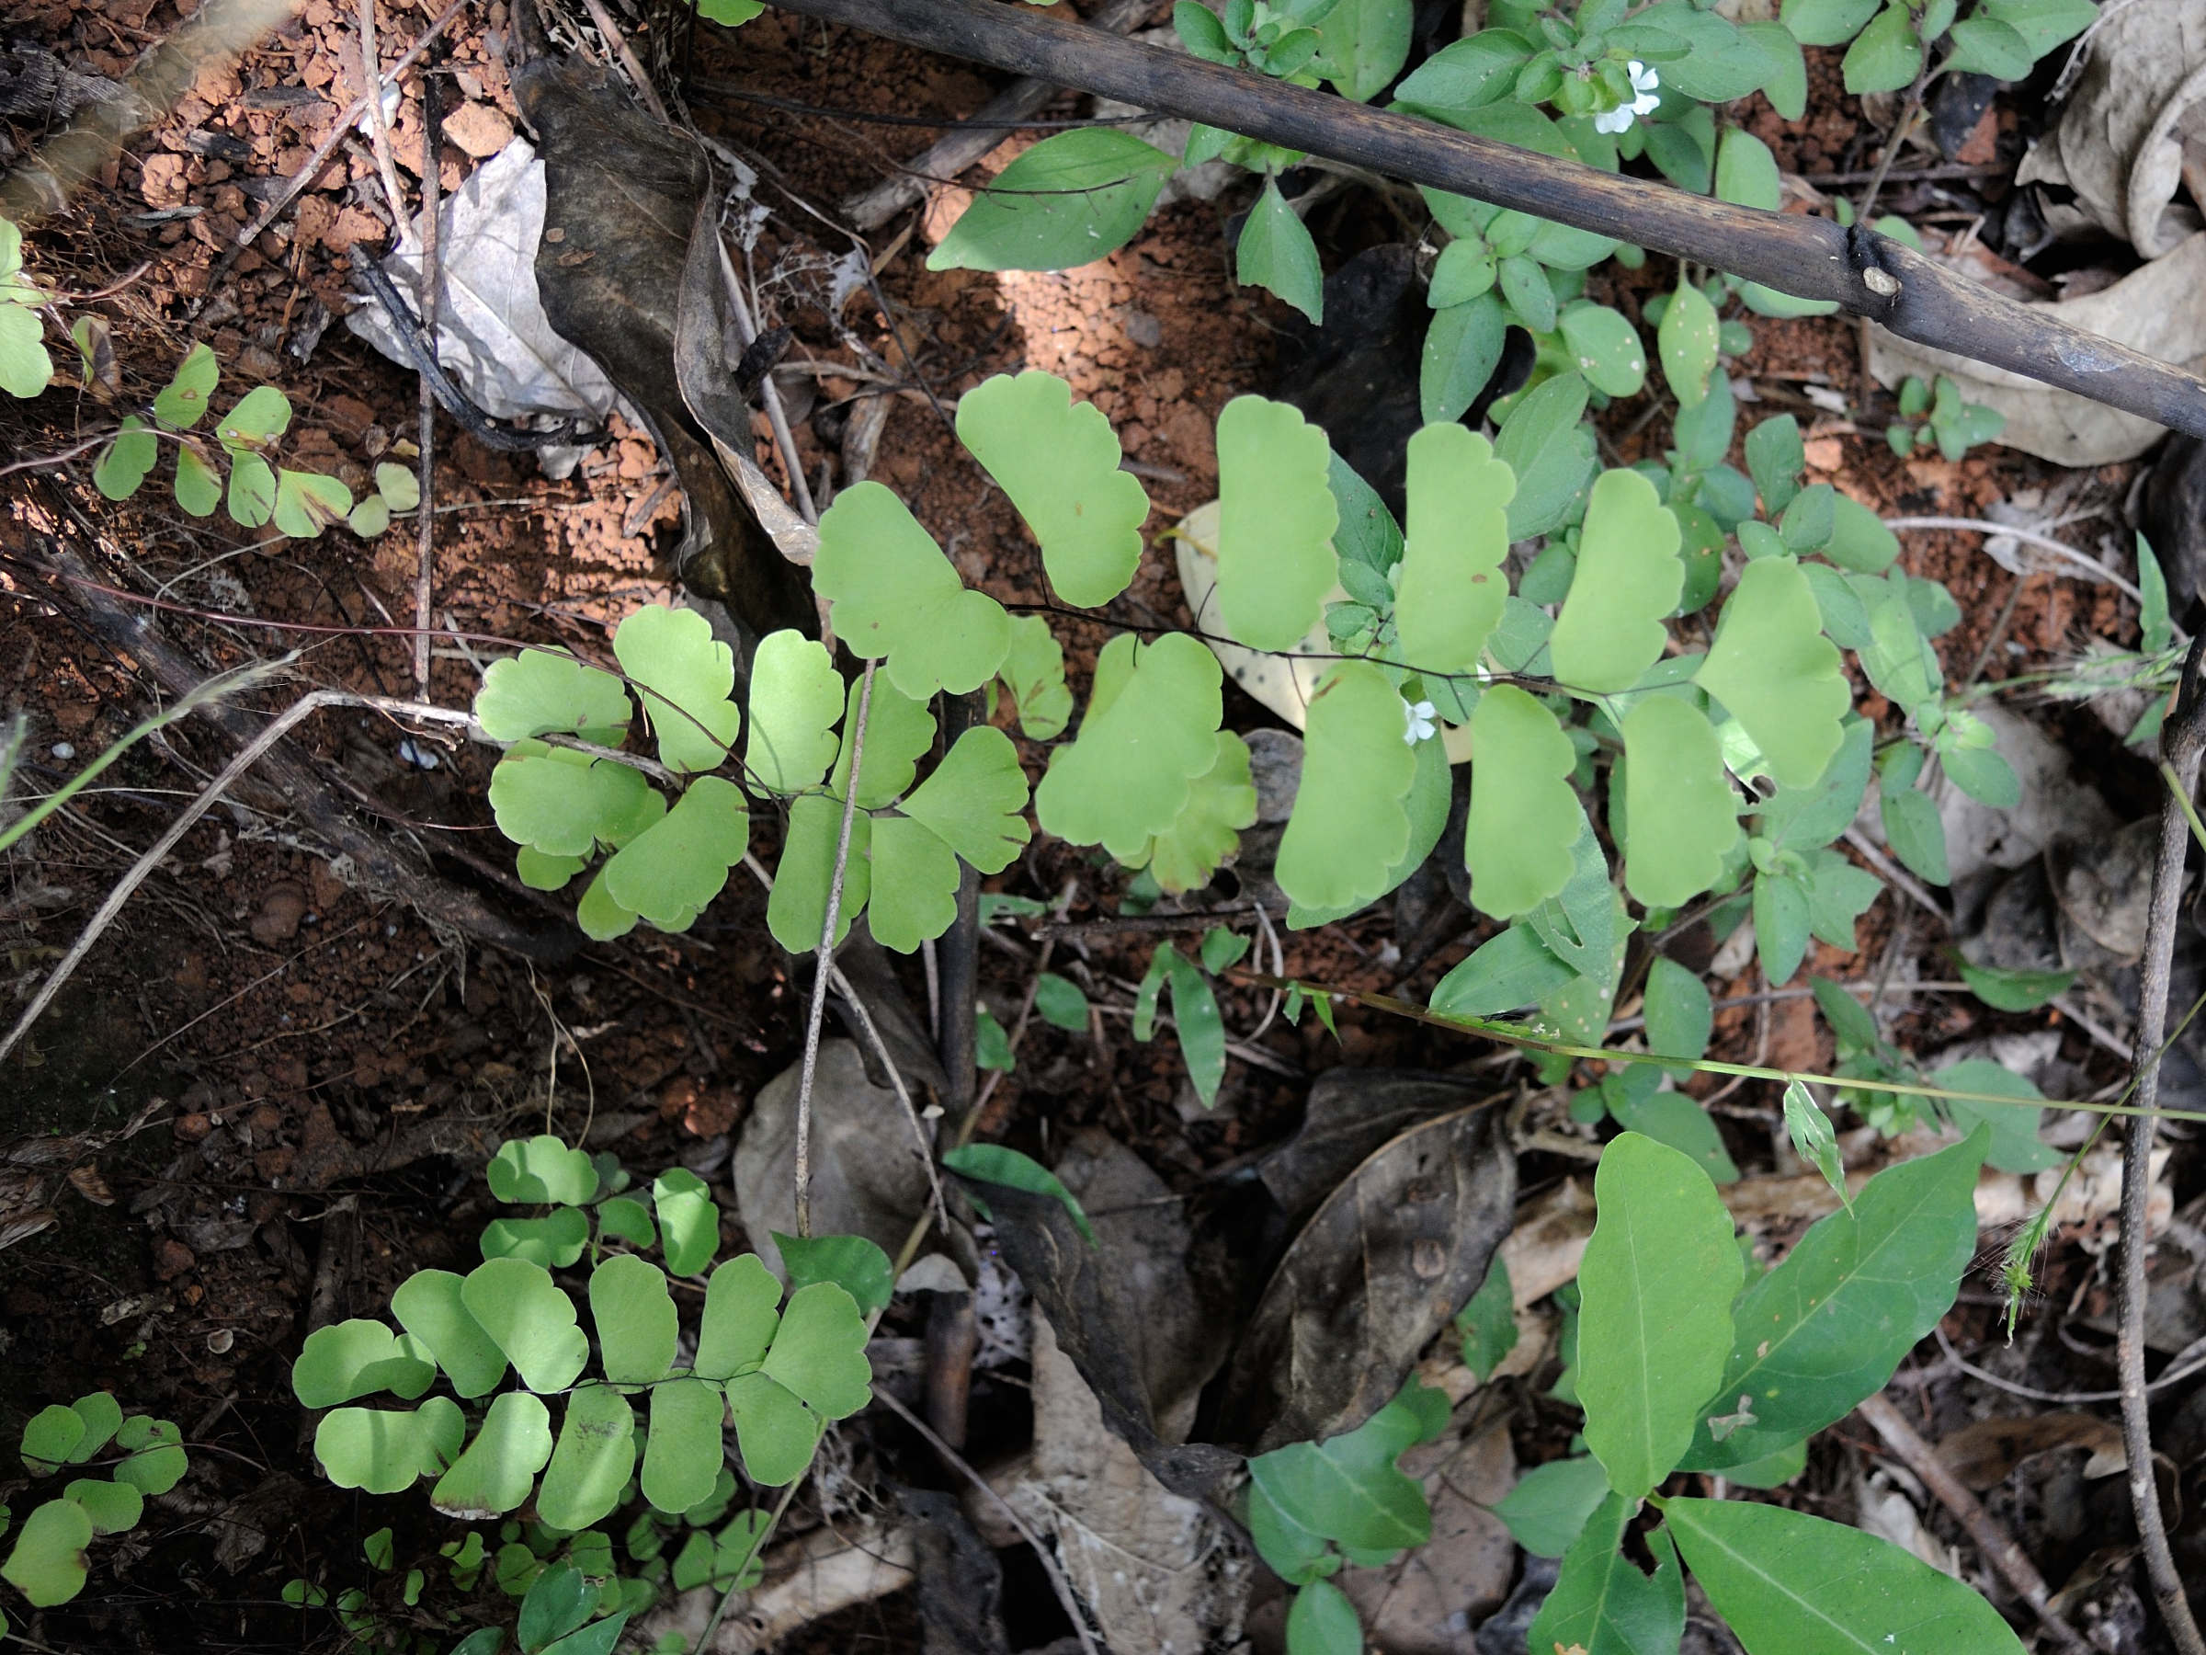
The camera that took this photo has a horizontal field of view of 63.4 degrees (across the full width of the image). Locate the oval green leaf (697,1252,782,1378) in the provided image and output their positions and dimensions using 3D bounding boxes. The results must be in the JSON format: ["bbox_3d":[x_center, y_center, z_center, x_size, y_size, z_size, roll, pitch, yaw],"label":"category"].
[{"bbox_3d":[-0.082,0.112,0.405,0.017,0.006,0.029,8,77,2],"label":"oval green leaf"}]

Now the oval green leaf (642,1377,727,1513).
[{"bbox_3d":[-0.094,0.138,0.400,0.017,0.008,0.029,5,81,1],"label":"oval green leaf"}]

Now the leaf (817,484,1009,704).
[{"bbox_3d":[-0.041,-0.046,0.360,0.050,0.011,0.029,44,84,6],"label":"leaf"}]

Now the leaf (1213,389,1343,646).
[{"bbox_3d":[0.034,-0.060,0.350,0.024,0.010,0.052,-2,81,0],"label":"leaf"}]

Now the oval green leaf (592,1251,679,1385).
[{"bbox_3d":[-0.106,0.112,0.406,0.020,0.005,0.028,-6,78,2],"label":"oval green leaf"}]

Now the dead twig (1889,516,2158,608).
[{"bbox_3d":[0.233,-0.070,0.455,0.072,0.008,0.011,19,78,4],"label":"dead twig"}]

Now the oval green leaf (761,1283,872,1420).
[{"bbox_3d":[-0.064,0.117,0.395,0.024,0.008,0.029,-12,82,-2],"label":"oval green leaf"}]

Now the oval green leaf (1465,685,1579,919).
[{"bbox_3d":[0.077,-0.005,0.331,0.020,0.006,0.043,-1,83,2],"label":"oval green leaf"}]

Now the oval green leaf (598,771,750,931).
[{"bbox_3d":[-0.089,0.006,0.386,0.035,0.006,0.022,-44,82,0],"label":"oval green leaf"}]

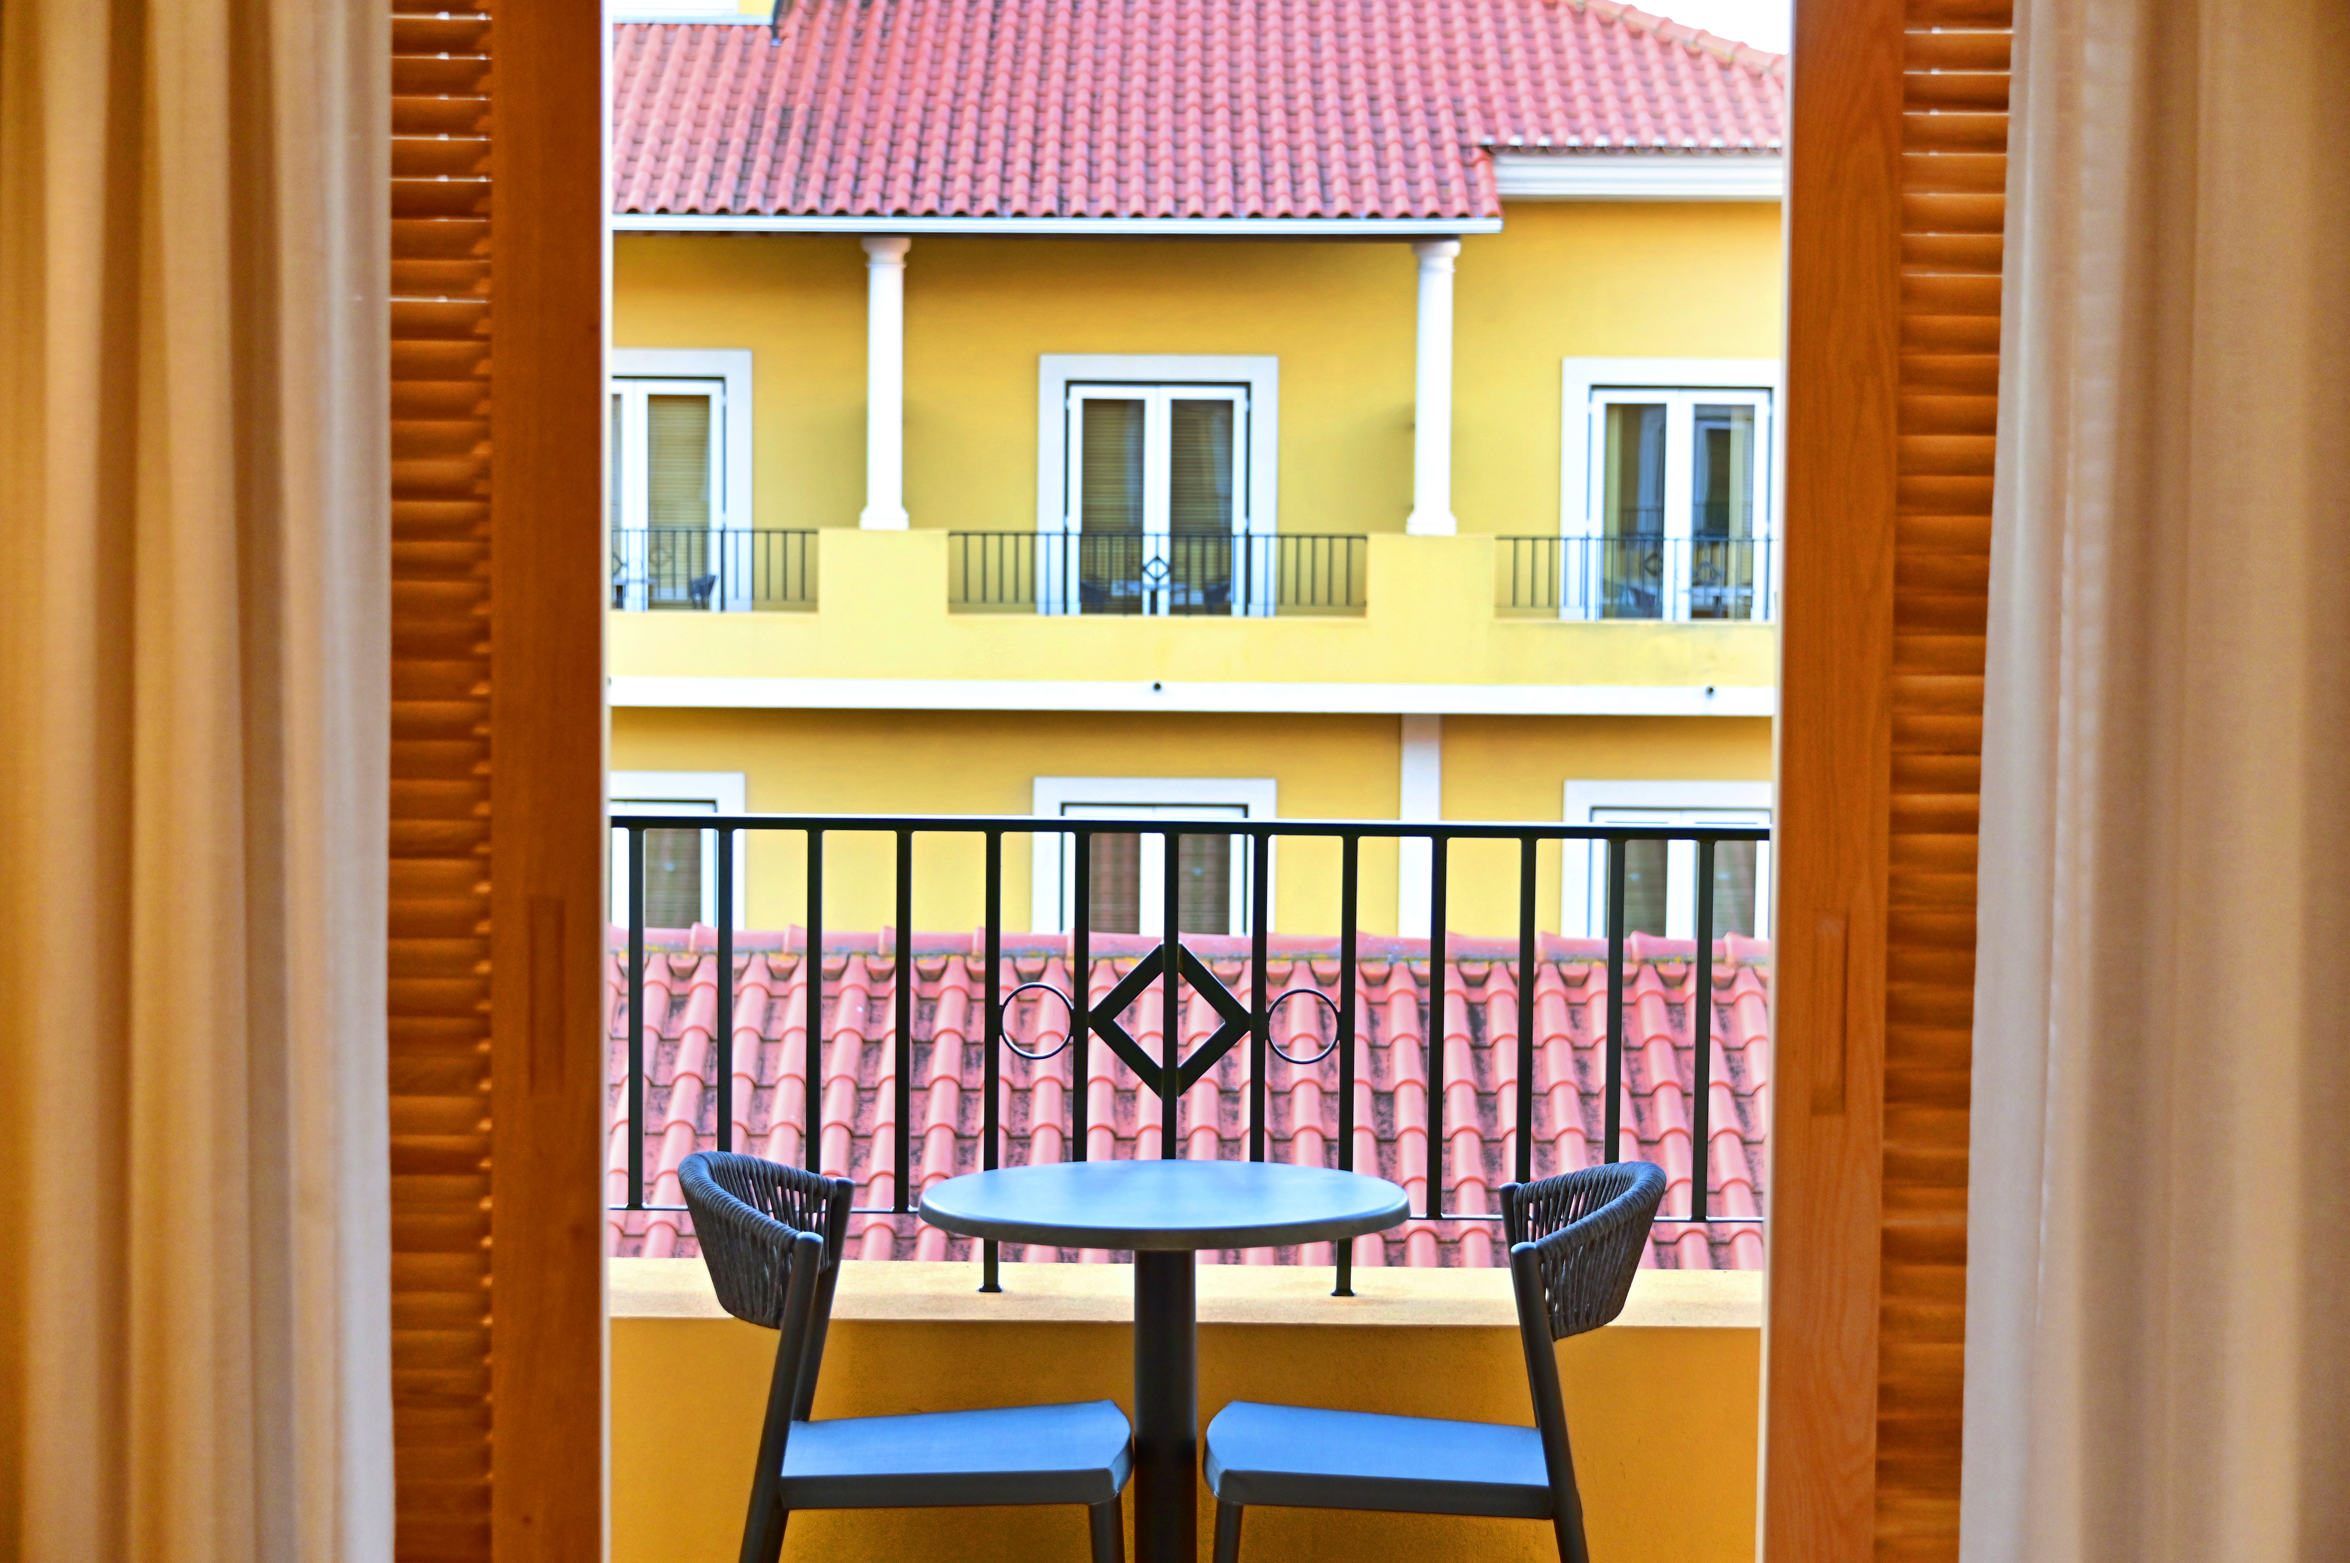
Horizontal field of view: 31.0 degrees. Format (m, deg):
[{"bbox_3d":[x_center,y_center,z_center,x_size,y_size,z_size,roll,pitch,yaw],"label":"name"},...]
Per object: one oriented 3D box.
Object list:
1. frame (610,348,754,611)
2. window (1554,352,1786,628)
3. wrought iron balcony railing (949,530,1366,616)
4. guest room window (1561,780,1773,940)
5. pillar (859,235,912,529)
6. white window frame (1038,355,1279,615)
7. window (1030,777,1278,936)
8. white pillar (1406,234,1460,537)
[{"bbox_3d":[-4.217,-2.090,33.043,1.865,2.545,0.150,1,3,2],"label":"frame"},{"bbox_3d":[3.891,-1.994,32.751,1.815,2.536,0.150,1,3,2],"label":"window"},{"bbox_3d":[-0.128,-1.531,31.300,3.086,0.609,0.060,1,3,2],"label":"wrought iron balcony railing"},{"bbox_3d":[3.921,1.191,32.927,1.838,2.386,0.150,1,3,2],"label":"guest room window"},{"bbox_3d":[-2.134,-2.939,31.346,0.368,2.156,0.370,1,3,2],"label":"pillar"},{"bbox_3d":[-0.128,-2.035,32.896,1.859,2.526,0.150,1,3,2],"label":"white window frame"},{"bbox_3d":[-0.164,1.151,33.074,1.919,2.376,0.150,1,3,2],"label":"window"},{"bbox_3d":[1.903,-2.895,31.200,0.360,2.166,0.370,1,3,2],"label":"white pillar"}]

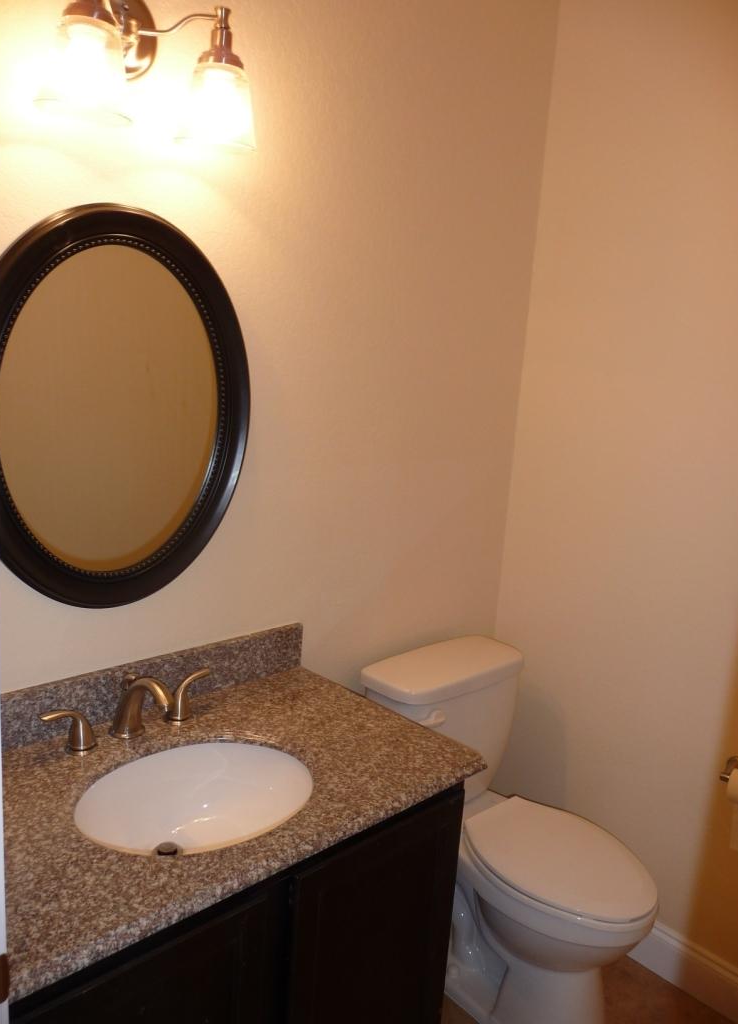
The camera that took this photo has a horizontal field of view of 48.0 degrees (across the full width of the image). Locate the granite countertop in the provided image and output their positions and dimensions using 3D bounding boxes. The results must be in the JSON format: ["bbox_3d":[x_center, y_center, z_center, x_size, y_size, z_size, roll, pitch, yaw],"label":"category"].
[{"bbox_3d":[-0.312,0.474,1.463,0.946,0.027,0.569,-7,16,-44],"label":"granite countertop"}]

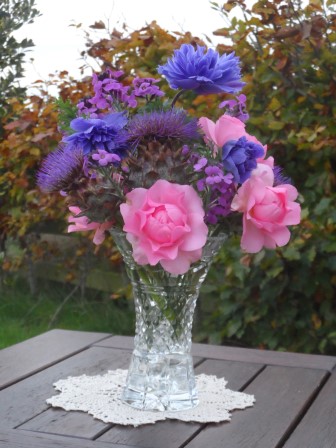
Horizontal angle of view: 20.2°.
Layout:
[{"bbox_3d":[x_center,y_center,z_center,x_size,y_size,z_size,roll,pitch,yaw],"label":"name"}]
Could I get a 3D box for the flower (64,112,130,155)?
[{"bbox_3d":[-0.078,-0.098,1.020,0.070,0.048,0.058,4,5,6],"label":"flower"}]

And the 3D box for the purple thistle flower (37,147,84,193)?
[{"bbox_3d":[-0.118,-0.060,1.040,0.050,0.050,0.052,7,6,37],"label":"purple thistle flower"}]

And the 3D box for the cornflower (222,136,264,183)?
[{"bbox_3d":[0.080,-0.068,1.000,0.043,0.048,0.036,2,5,-11],"label":"cornflower"}]

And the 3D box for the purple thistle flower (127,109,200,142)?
[{"bbox_3d":[-0.005,-0.108,1.040,0.081,0.038,0.072,4,5,0],"label":"purple thistle flower"}]

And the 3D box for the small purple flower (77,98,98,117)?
[{"bbox_3d":[-0.090,-0.130,1.055,0.024,0.020,0.019,5,5,11],"label":"small purple flower"}]

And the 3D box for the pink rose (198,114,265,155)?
[{"bbox_3d":[0.072,-0.098,1.050,0.072,0.048,0.065,3,5,-6],"label":"pink rose"}]

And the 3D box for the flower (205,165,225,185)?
[{"bbox_3d":[0.049,-0.052,1.000,0.021,0.021,0.016,4,5,0],"label":"flower"}]

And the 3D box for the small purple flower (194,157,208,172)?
[{"bbox_3d":[0.036,-0.064,1.020,0.015,0.017,0.012,5,5,11],"label":"small purple flower"}]

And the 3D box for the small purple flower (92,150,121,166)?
[{"bbox_3d":[-0.065,-0.069,0.995,0.029,0.018,0.020,4,5,0],"label":"small purple flower"}]

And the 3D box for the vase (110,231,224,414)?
[{"bbox_3d":[-0.003,0.108,1.060,0.129,0.188,0.129,4,5,0],"label":"vase"}]

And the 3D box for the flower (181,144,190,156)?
[{"bbox_3d":[0.019,-0.079,1.020,0.011,0.013,0.010,4,5,0],"label":"flower"}]

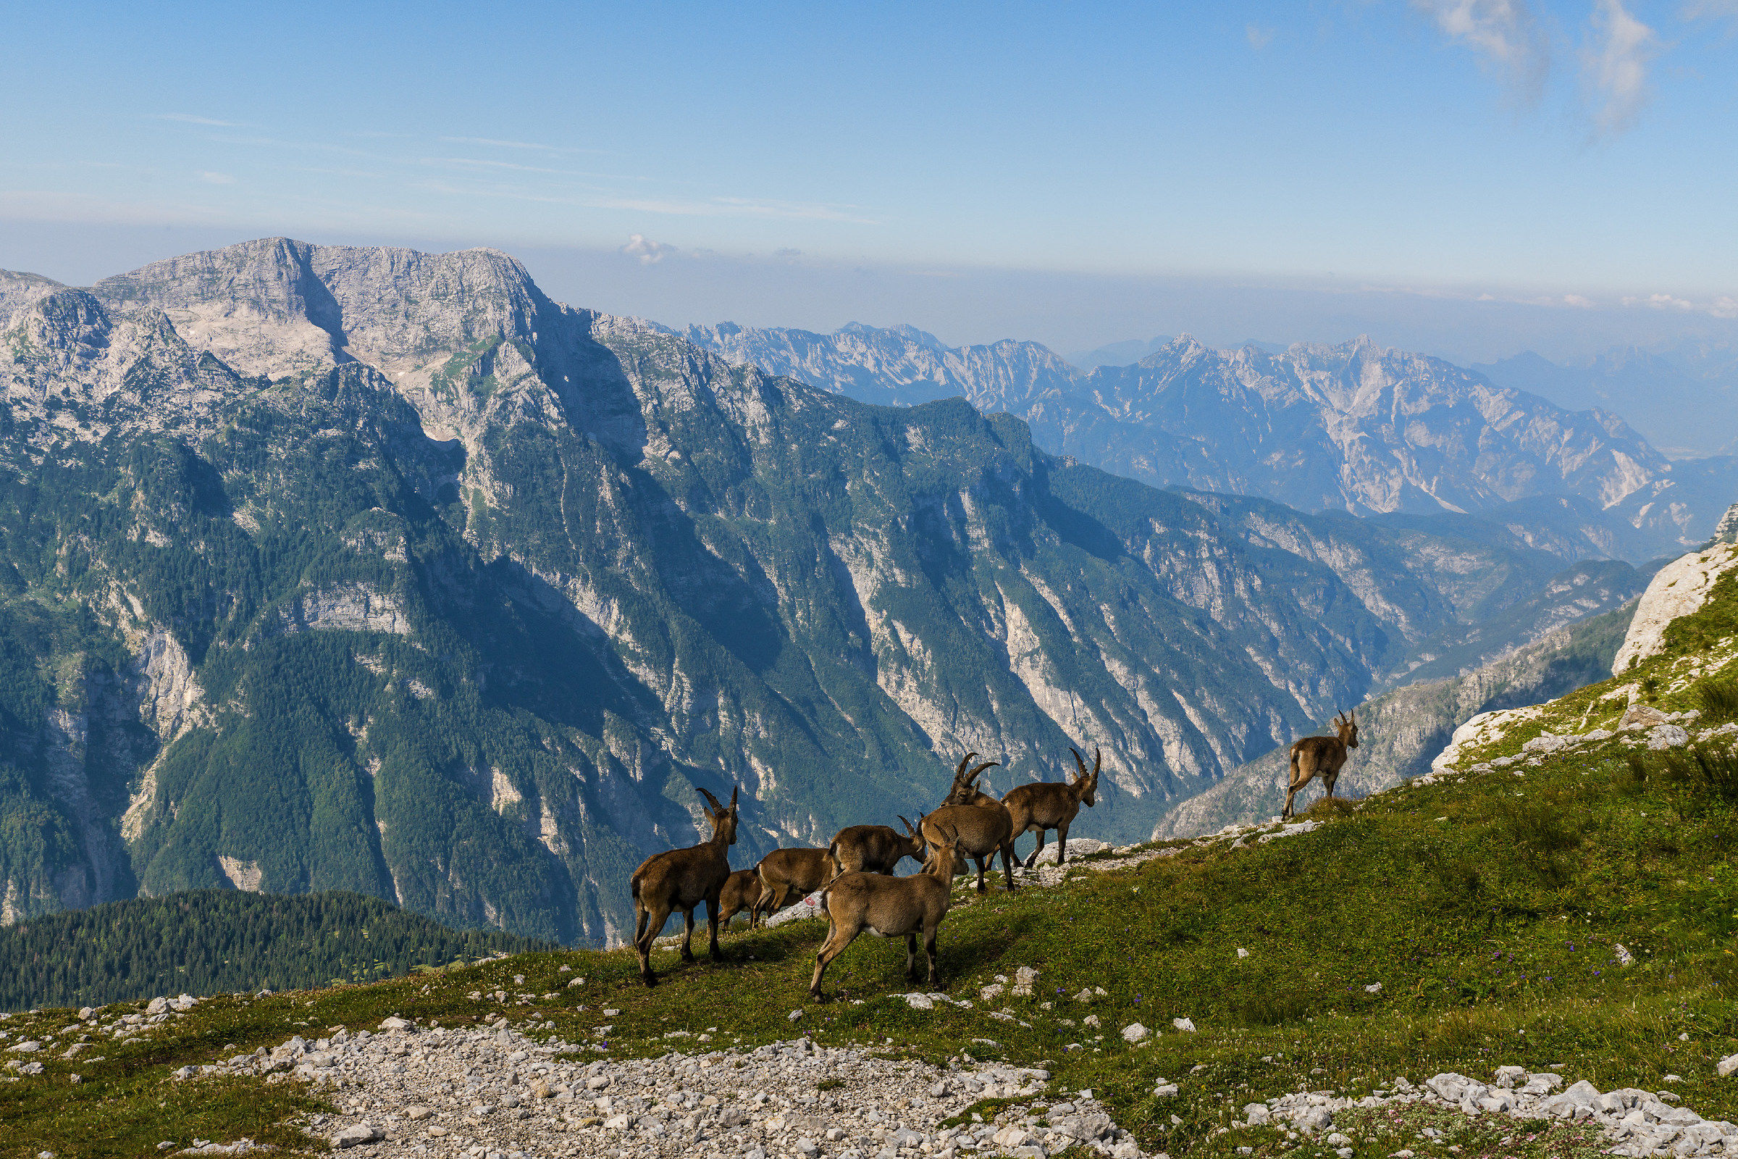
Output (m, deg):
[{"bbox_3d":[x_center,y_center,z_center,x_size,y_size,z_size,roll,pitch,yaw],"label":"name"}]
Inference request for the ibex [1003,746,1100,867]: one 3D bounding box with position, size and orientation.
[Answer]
[{"bbox_3d":[1.661,2.095,15.600,1.150,1.050,0.360,-5,12,-38],"label":"ibex"}]

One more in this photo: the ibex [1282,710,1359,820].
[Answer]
[{"bbox_3d":[4.369,1.783,16.300,0.330,0.970,1.050,10,12,37],"label":"ibex"}]

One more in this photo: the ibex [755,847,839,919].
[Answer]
[{"bbox_3d":[-0.533,2.721,14.900,1.150,0.760,0.360,-5,12,-38],"label":"ibex"}]

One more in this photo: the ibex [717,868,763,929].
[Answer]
[{"bbox_3d":[-1.008,2.891,15.200,0.900,0.620,0.280,-7,14,-45],"label":"ibex"}]

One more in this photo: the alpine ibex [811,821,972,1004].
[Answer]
[{"bbox_3d":[0.136,2.134,10.900,1.120,1.040,0.350,-2,11,-24],"label":"alpine ibex"}]

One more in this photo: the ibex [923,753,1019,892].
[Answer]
[{"bbox_3d":[0.845,2.073,14.300,1.100,1.120,0.420,-6,13,-42],"label":"ibex"}]

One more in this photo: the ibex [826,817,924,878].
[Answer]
[{"bbox_3d":[0.076,2.466,14.500,1.100,0.760,0.360,-7,14,-45],"label":"ibex"}]

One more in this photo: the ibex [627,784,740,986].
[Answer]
[{"bbox_3d":[-1.231,2.023,11.300,0.360,1.150,1.120,10,12,36],"label":"ibex"}]

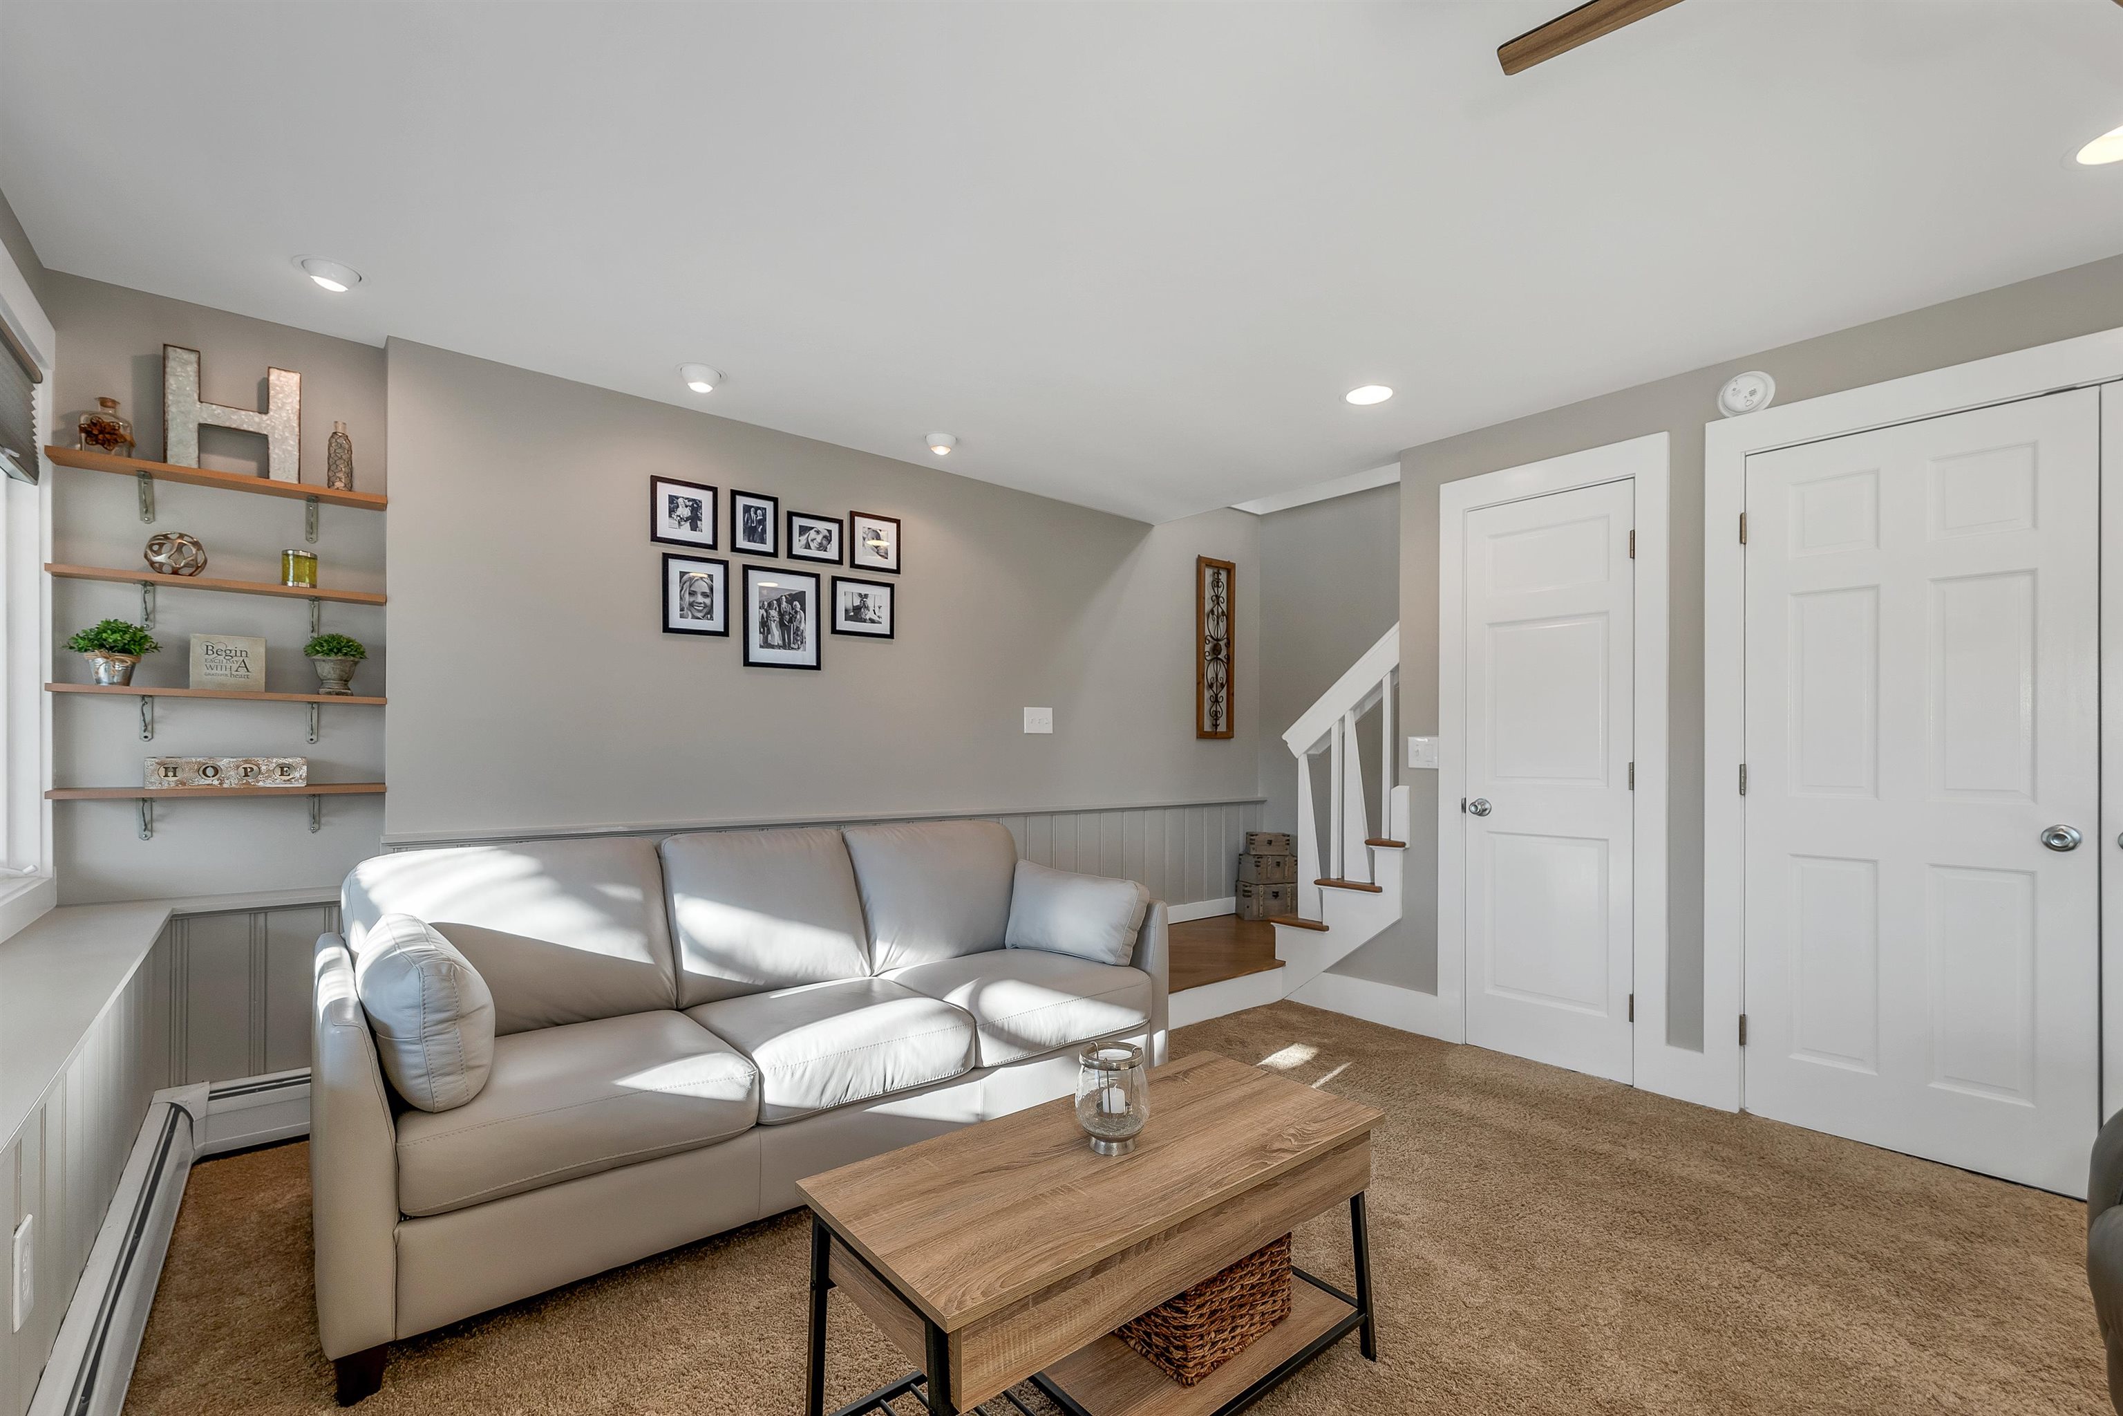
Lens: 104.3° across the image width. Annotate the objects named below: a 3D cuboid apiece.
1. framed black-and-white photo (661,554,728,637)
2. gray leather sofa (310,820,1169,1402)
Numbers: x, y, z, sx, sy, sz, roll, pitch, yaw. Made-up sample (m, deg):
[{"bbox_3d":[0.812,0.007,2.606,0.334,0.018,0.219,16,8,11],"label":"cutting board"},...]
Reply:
[{"bbox_3d":[-1.341,-0.412,3.044,0.230,0.282,0.022,2,-3,-38],"label":"framed black-and-white photo"},{"bbox_3d":[-0.743,0.807,2.407,2.020,0.860,0.929,2,-3,-38],"label":"gray leather sofa"}]

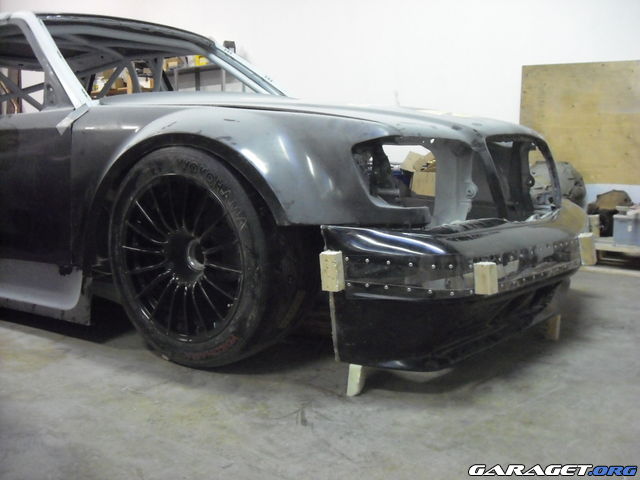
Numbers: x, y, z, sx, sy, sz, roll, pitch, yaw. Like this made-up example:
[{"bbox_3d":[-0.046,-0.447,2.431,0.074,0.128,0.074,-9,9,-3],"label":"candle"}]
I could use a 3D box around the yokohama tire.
[{"bbox_3d":[-0.342,0.043,2.063,0.645,0.645,0.250,5,10,34],"label":"yokohama tire"}]

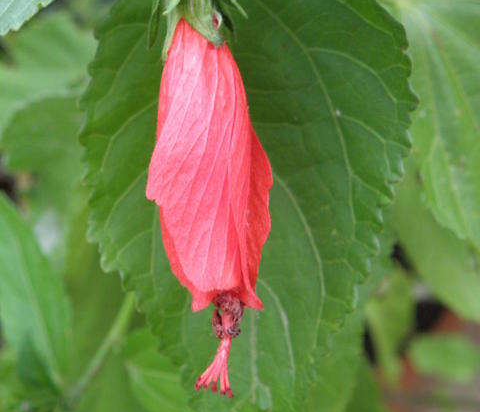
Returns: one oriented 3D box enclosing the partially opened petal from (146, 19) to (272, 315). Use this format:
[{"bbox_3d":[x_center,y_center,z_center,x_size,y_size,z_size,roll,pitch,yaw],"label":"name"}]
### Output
[{"bbox_3d":[-0.007,-0.009,0.207,0.027,0.065,0.025,-6,7,0],"label":"partially opened petal"}]

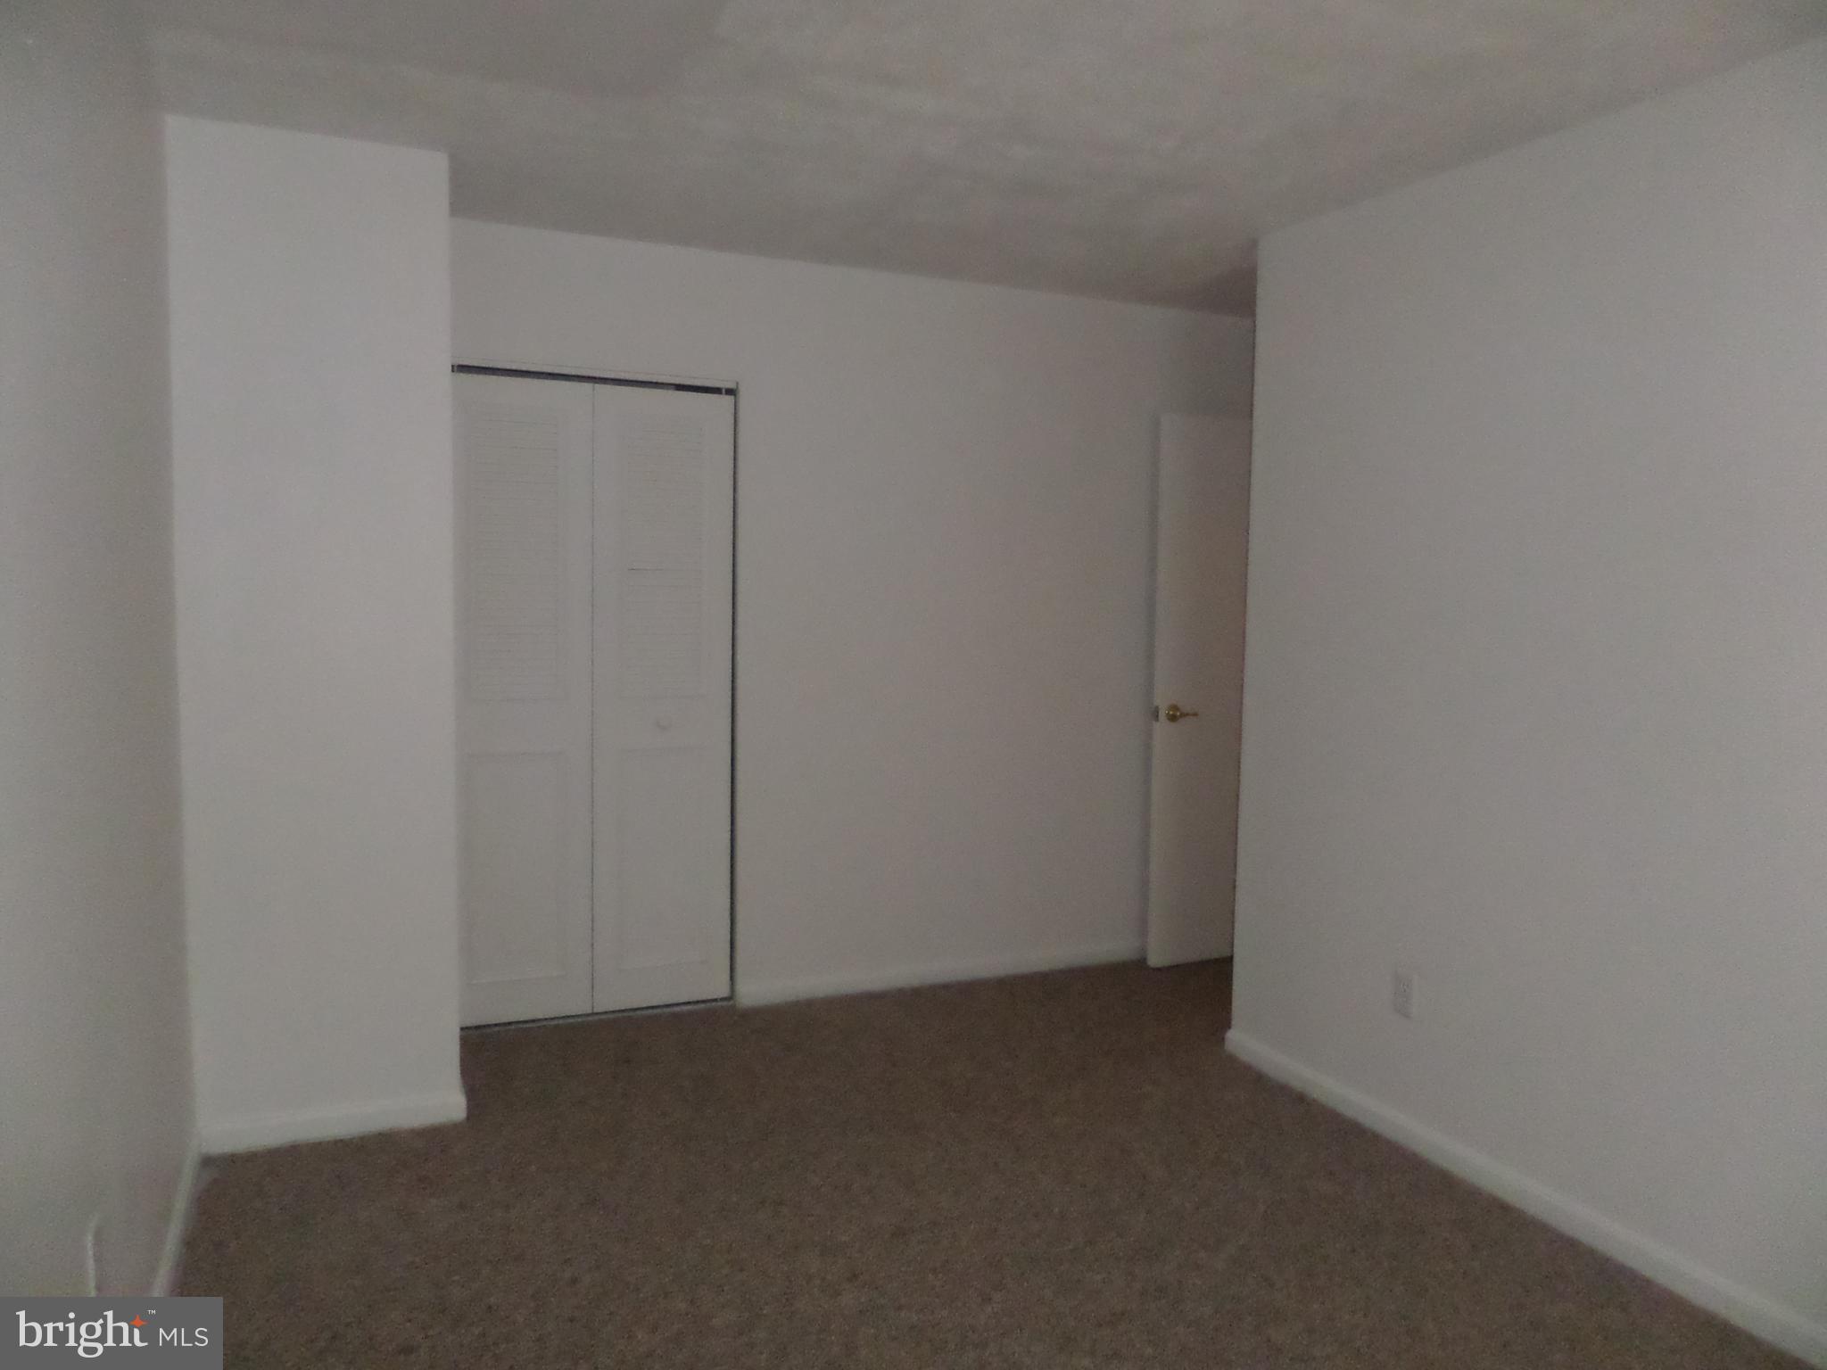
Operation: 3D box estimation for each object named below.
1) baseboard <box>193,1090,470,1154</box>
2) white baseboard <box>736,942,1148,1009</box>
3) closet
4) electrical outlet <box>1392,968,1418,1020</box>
[{"bbox_3d":[-1.452,1.104,3.195,0.610,0.088,0.022,-1,5,-24],"label":"baseboard"},{"bbox_3d":[0.148,1.024,4.524,1.610,0.090,0.022,-1,5,-24],"label":"white baseboard"},{"bbox_3d":[-1.083,0.038,4.127,0.900,2.020,0.500,-1,5,-24],"label":"closet"},{"bbox_3d":[1.257,0.793,3.245,0.012,0.116,0.075,-1,5,-24],"label":"electrical outlet"}]

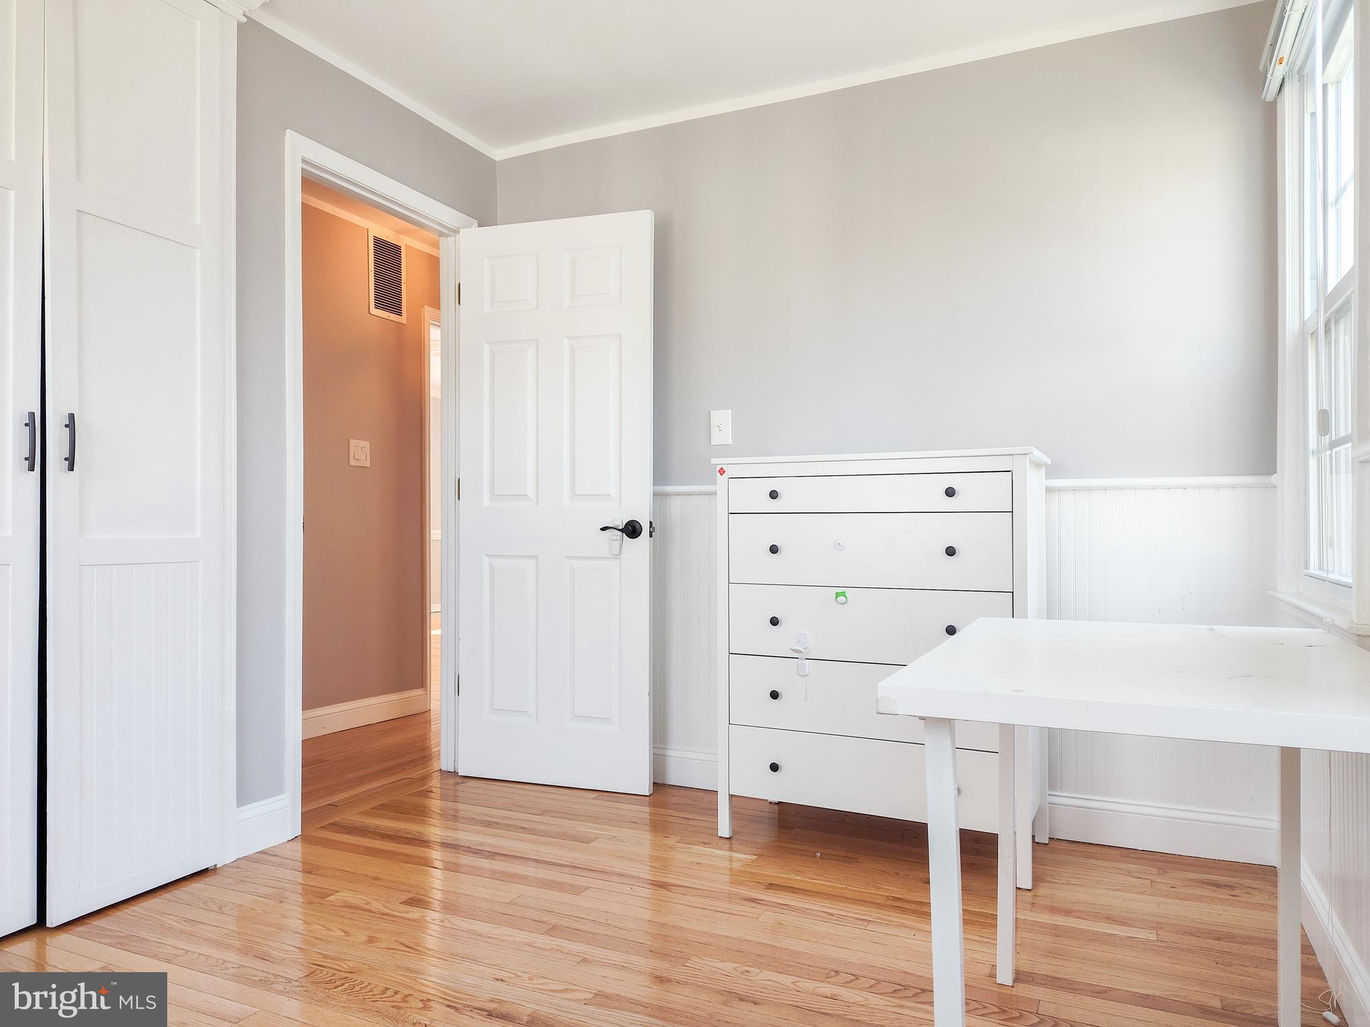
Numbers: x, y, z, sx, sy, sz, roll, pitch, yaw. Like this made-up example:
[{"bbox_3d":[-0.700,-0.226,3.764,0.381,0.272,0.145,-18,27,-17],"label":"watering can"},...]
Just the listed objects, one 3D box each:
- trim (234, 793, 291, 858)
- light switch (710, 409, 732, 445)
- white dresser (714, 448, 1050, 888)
[{"bbox_3d":[-1.230,0.904,2.643,0.016,0.141,0.187,0,-1,25],"label":"trim"},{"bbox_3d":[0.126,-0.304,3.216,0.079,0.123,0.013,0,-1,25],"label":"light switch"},{"bbox_3d":[0.584,0.405,2.716,0.905,1.140,0.440,0,-1,27],"label":"white dresser"}]

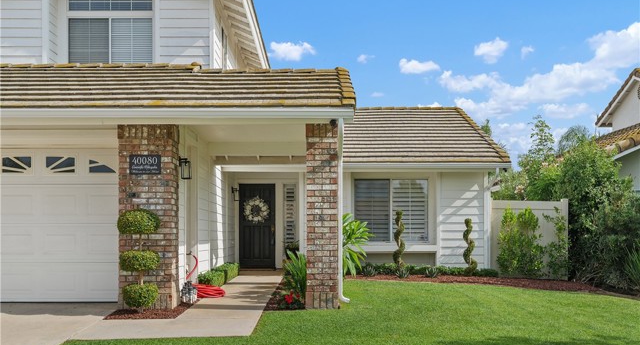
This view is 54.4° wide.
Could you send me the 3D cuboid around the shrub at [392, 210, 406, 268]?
[{"bbox_3d":[1.629,1.370,12.700,0.250,1.240,0.250,0,0,-2],"label":"shrub"}]

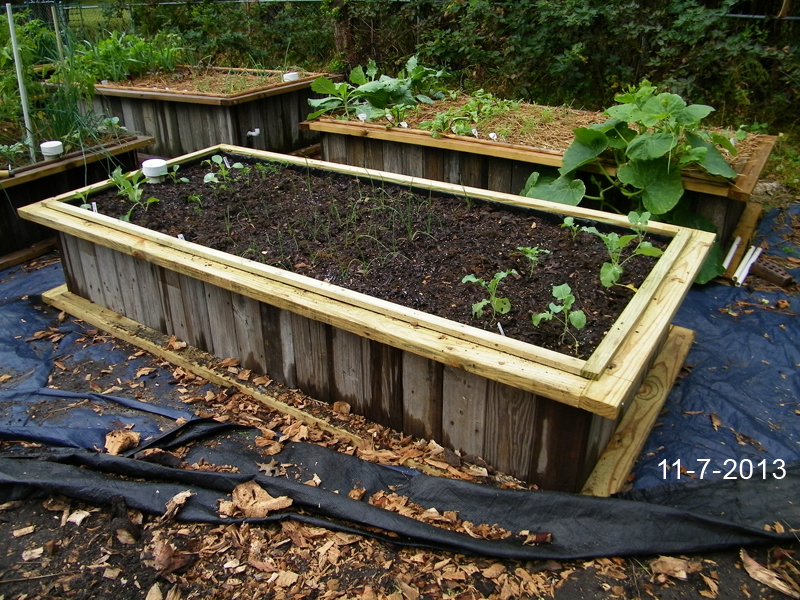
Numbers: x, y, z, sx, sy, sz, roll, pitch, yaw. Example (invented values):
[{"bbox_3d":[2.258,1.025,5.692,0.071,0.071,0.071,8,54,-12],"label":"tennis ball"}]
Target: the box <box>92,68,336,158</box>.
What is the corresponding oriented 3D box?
[{"bbox_3d":[-1.780,-1.660,5.481,2.300,0.510,1.370,15,31,27],"label":"box"}]

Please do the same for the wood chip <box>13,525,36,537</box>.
[{"bbox_3d":[-1.065,0.655,1.834,0.050,0.008,0.022,-14,31,-20],"label":"wood chip"}]

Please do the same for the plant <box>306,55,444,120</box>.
[{"bbox_3d":[-0.150,-1.376,4.209,0.720,0.360,0.780,16,33,29],"label":"plant"}]

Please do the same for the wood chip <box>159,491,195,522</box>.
[{"bbox_3d":[-0.601,0.550,1.751,0.036,0.025,0.112,15,31,28],"label":"wood chip"}]

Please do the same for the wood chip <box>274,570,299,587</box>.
[{"bbox_3d":[-0.287,0.703,1.638,0.049,0.012,0.041,12,30,21],"label":"wood chip"}]

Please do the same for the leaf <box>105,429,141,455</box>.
[{"bbox_3d":[-0.903,0.460,2.105,0.110,0.045,0.085,0,28,1],"label":"leaf"}]

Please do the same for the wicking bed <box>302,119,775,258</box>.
[{"bbox_3d":[0.776,-0.862,4.023,2.599,0.465,1.192,16,33,29],"label":"wicking bed"}]

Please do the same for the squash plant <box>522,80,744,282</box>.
[{"bbox_3d":[1.157,-0.600,3.154,0.870,0.780,0.700,16,33,29],"label":"squash plant"}]

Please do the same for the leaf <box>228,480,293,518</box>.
[{"bbox_3d":[-0.400,0.572,1.856,0.180,0.040,0.115,0,28,1],"label":"leaf"}]

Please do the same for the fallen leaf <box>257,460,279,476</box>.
[{"bbox_3d":[-0.411,0.523,2.008,0.067,0.012,0.062,0,28,1],"label":"fallen leaf"}]

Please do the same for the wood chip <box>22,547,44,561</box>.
[{"bbox_3d":[-0.999,0.691,1.764,0.048,0.009,0.026,-17,33,-26],"label":"wood chip"}]

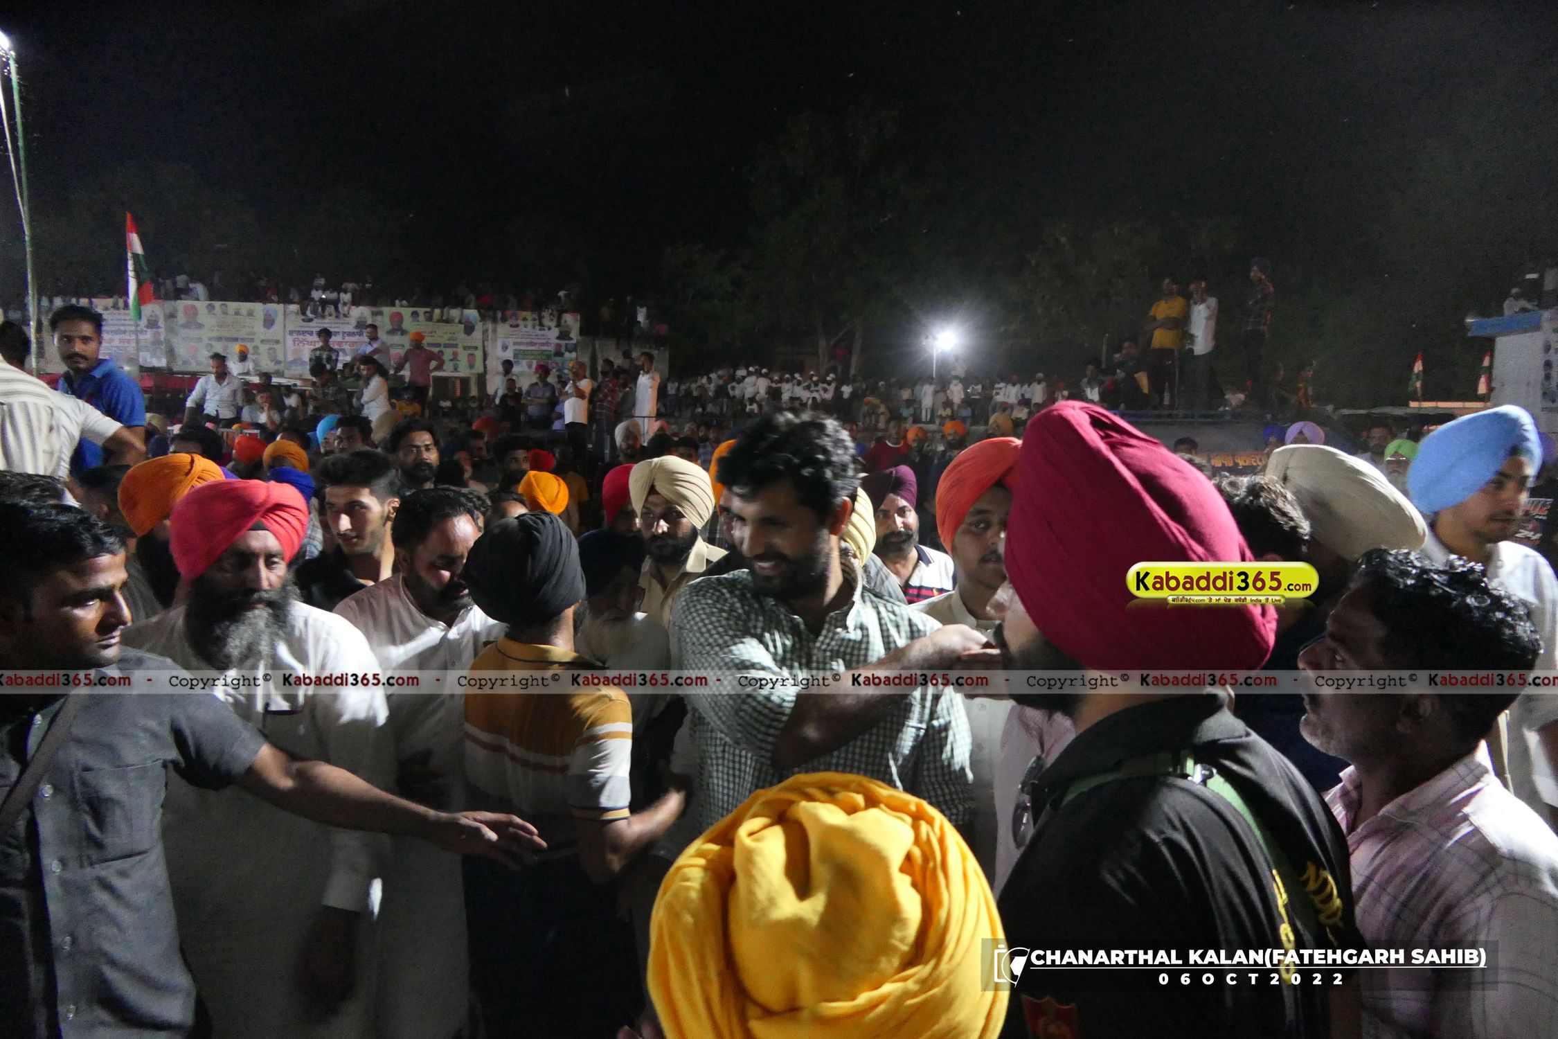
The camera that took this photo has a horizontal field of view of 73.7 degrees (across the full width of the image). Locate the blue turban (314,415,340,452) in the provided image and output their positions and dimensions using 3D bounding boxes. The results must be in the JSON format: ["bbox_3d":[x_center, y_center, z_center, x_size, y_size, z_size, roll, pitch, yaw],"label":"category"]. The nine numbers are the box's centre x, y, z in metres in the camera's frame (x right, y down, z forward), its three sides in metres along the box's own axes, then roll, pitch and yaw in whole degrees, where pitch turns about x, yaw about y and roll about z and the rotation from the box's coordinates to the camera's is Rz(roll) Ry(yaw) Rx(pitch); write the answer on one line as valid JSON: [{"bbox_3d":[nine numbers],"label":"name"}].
[{"bbox_3d":[-3.312,-0.646,7.700,0.240,0.210,0.280,-2,8,-21],"label":"blue turban"}]

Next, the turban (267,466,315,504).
[{"bbox_3d":[-2.481,-0.174,5.300,0.290,0.210,0.250,5,8,31],"label":"turban"}]

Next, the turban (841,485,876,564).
[{"bbox_3d":[0.121,0.000,2.750,0.260,0.230,0.280,1,6,6],"label":"turban"}]

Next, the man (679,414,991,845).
[{"bbox_3d":[0.070,0.720,1.600,0.520,1.770,0.480,0,6,-3],"label":"man"}]

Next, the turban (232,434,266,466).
[{"bbox_3d":[-3.922,-0.519,7.700,0.240,0.220,0.260,-1,6,-18],"label":"turban"}]

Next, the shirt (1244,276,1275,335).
[{"bbox_3d":[6.019,-2.682,13.000,0.300,0.700,0.460,-1,6,-17],"label":"shirt"}]

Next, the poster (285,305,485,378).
[{"bbox_3d":[-16.585,-7.504,44.000,7.950,3.000,0.050,-1,6,-15],"label":"poster"}]

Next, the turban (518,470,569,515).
[{"bbox_3d":[-1.131,-0.123,5.000,0.240,0.220,0.280,-3,8,-24],"label":"turban"}]

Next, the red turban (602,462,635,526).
[{"bbox_3d":[-0.492,-0.084,3.600,0.250,0.220,0.270,0,6,-7],"label":"red turban"}]

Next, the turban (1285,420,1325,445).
[{"bbox_3d":[3.292,-0.514,6.500,0.250,0.220,0.270,4,7,30],"label":"turban"}]

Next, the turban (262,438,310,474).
[{"bbox_3d":[-2.705,-0.351,5.700,0.245,0.200,0.280,-1,7,-14],"label":"turban"}]

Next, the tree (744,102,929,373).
[{"bbox_3d":[2.725,-13.249,50.000,8.900,14.000,8.500,0,7,0],"label":"tree"}]

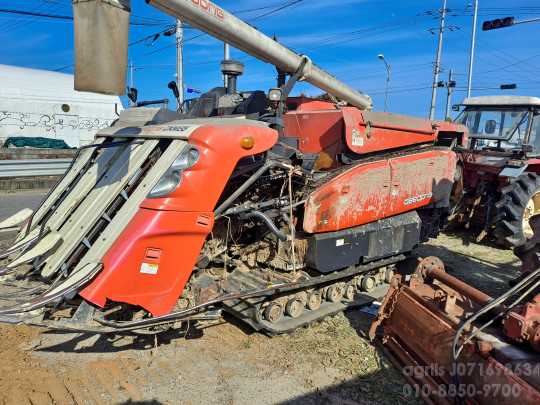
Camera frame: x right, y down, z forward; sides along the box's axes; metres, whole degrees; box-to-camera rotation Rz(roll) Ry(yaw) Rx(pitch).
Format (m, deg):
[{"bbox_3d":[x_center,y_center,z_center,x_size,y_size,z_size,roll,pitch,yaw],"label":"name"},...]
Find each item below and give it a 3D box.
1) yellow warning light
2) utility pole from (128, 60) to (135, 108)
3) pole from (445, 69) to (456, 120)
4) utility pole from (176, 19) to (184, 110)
[{"bbox_3d":[-0.159,-0.416,2.750,0.095,0.093,0.060,-5,10,-37],"label":"yellow warning light"},{"bbox_3d":[-15.345,-10.183,43.727,0.260,10.950,0.260,1,8,0],"label":"utility pole"},{"bbox_3d":[13.421,-6.066,29.508,0.280,7.700,0.280,1,8,0],"label":"pole"},{"bbox_3d":[-3.805,-5.478,16.571,0.270,9.300,0.270,1,8,0],"label":"utility pole"}]

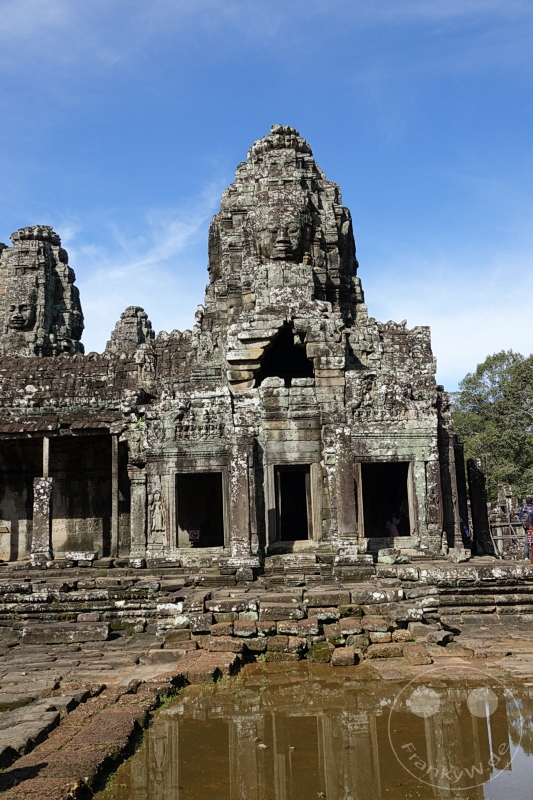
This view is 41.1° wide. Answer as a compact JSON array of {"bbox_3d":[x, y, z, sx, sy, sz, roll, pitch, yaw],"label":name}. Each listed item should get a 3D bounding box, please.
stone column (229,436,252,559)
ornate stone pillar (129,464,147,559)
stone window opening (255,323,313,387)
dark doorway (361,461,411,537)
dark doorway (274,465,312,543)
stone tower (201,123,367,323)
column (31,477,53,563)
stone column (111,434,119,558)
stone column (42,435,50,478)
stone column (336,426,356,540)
[{"bbox_3d":[-0.678,2.647,19.209,0.468,3.125,0.450,-2,-10,2],"label":"stone column"},{"bbox_3d":[-3.630,3.225,20.359,0.486,2.605,0.450,-2,-10,2],"label":"ornate stone pillar"},{"bbox_3d":[0.479,-1.188,19.643,1.563,1.797,0.600,-2,-11,1],"label":"stone window opening"},{"bbox_3d":[3.379,2.836,20.133,1.340,2.102,0.500,-2,-10,2],"label":"dark doorway"},{"bbox_3d":[0.790,2.927,20.236,1.058,2.129,0.500,-2,-10,2],"label":"dark doorway"},{"bbox_3d":[0.606,-6.017,24.636,5.256,7.671,5.000,-2,-10,2],"label":"stone tower"},{"bbox_3d":[-6.492,3.474,20.715,0.541,2.387,0.480,-2,-10,2],"label":"column"},{"bbox_3d":[-4.392,2.773,20.703,0.205,3.538,0.200,-2,-10,2],"label":"stone column"},{"bbox_3d":[-6.494,1.674,21.087,0.180,1.289,0.180,-2,-10,2],"label":"stone column"},{"bbox_3d":[2.152,2.255,19.149,0.477,2.993,0.450,-2,-10,2],"label":"stone column"}]

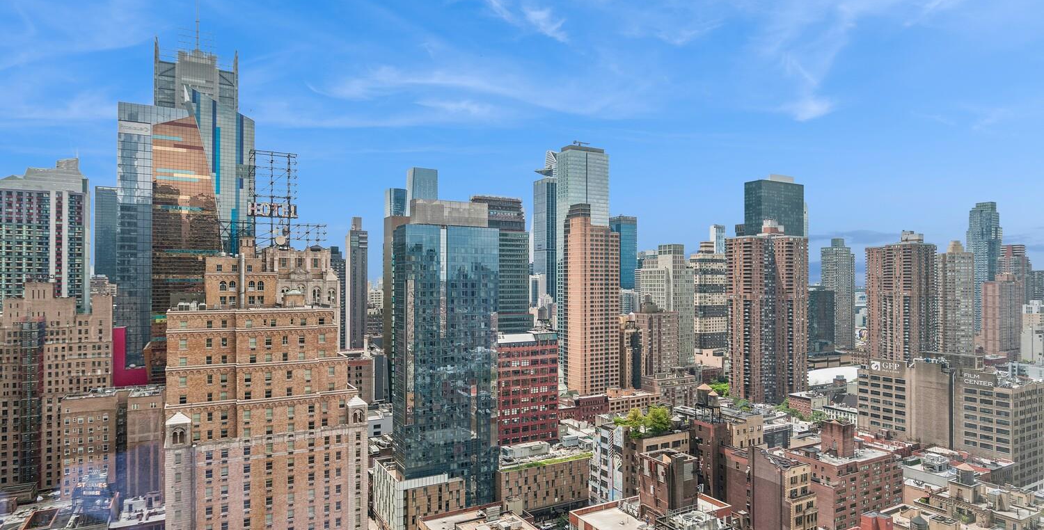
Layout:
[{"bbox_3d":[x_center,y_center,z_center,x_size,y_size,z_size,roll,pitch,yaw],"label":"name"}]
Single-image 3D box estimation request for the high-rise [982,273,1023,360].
[{"bbox_3d":[485.310,55.480,555.660,28.800,97.900,24.700,0,-1,-29],"label":"high-rise"}]

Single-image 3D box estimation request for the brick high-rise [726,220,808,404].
[{"bbox_3d":[181.200,33.940,408.240,39.100,130.800,39.100,0,-1,-29],"label":"brick high-rise"}]

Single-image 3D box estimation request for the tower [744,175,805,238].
[{"bbox_3d":[257.980,10.420,563.420,64.000,192.700,22.000,1,-1,-30],"label":"tower"}]

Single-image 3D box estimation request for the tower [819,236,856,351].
[{"bbox_3d":[357.090,36.340,623.700,25.800,138.000,25.800,0,-1,-29],"label":"tower"}]

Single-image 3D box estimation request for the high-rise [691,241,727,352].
[{"bbox_3d":[171.160,41.860,514.970,36.000,123.600,20.000,1,-1,-30],"label":"high-rise"}]

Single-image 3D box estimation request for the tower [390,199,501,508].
[{"bbox_3d":[-29.600,35.720,211.920,37.000,116.900,17.000,1,-1,-30],"label":"tower"}]

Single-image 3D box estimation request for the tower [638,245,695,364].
[{"bbox_3d":[129.180,42.960,489.390,27.000,120.200,40.000,1,-1,-30],"label":"tower"}]

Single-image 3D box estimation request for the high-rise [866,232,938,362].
[{"bbox_3d":[345.010,36.720,500.850,39.100,131.800,39.100,0,-1,-29],"label":"high-rise"}]

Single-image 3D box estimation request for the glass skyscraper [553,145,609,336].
[{"bbox_3d":[45.240,3.810,422.410,35.000,187.500,23.700,0,-1,-29],"label":"glass skyscraper"}]

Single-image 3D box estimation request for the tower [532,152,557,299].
[{"bbox_3d":[60.450,-56.930,1143.450,63.900,345.100,63.900,0,-1,-29],"label":"tower"}]

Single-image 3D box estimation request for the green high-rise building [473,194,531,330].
[{"bbox_3d":[-29.060,25.360,430.780,52.000,148.400,42.000,1,-1,-30],"label":"green high-rise building"}]

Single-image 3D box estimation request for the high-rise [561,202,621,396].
[{"bbox_3d":[44.800,28.700,360.990,34.000,136.000,22.700,0,-1,-29],"label":"high-rise"}]

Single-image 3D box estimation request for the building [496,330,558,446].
[{"bbox_3d":[-4.790,63.040,262.180,33.000,64.400,28.000,1,-1,-30],"label":"building"}]

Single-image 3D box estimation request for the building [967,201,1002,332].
[{"bbox_3d":[668.200,13.960,797.850,43.000,202.700,28.000,1,-1,-30],"label":"building"}]

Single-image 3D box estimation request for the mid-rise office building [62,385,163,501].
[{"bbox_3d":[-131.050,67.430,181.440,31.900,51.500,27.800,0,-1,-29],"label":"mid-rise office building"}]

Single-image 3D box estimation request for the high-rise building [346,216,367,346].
[{"bbox_3d":[-153.290,28.170,509.910,15.000,143.400,22.000,1,-1,-30],"label":"high-rise building"}]

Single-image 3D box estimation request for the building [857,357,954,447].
[{"bbox_3d":[175.090,69.350,247.590,28.800,51.500,39.100,0,-1,-29],"label":"building"}]

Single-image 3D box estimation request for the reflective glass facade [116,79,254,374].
[{"bbox_3d":[-144.810,12.040,240.970,47.100,165.000,42.000,1,-2,-29],"label":"reflective glass facade"}]

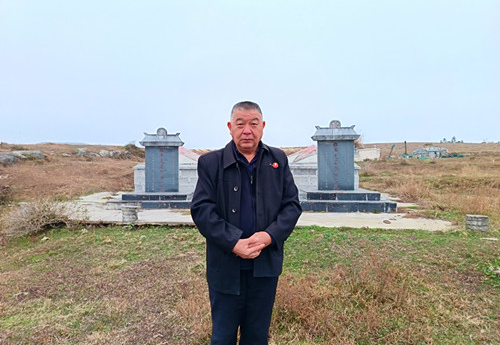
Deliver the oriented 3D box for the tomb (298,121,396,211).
[{"bbox_3d":[2.187,-0.210,8.300,2.154,2.126,1.300,0,3,0],"label":"tomb"}]

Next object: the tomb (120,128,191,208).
[{"bbox_3d":[-2.288,-0.163,8.978,1.951,2.019,1.150,0,3,0],"label":"tomb"}]

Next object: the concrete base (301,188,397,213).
[{"bbox_3d":[2.187,0.662,8.344,2.154,0.381,1.300,0,3,0],"label":"concrete base"}]

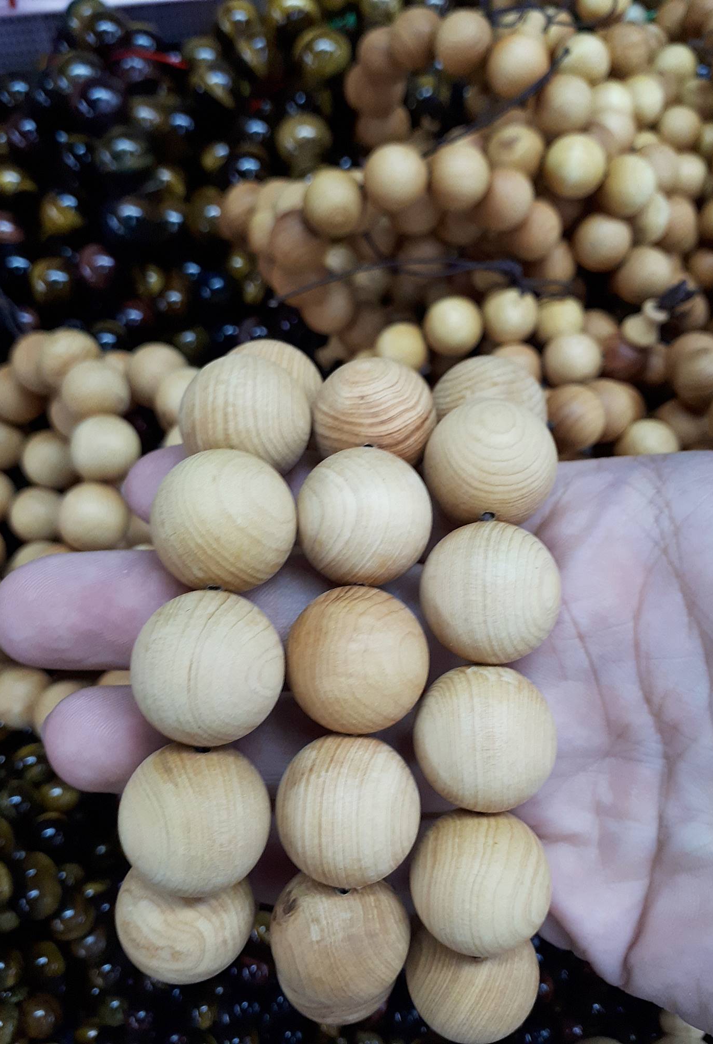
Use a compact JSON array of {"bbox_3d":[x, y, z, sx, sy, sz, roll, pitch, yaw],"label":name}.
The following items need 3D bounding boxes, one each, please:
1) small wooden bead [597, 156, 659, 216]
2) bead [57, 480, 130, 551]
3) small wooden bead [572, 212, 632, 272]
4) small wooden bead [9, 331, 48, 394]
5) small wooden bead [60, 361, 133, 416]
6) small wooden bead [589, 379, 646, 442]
[{"bbox_3d":[0.074,-0.092,0.222,0.016,0.016,0.016,0,58,0],"label":"small wooden bead"},{"bbox_3d":[-0.066,-0.001,0.205,0.017,0.017,0.017,0,57,0],"label":"bead"},{"bbox_3d":[0.069,-0.079,0.229,0.016,0.016,0.016,0,58,0],"label":"small wooden bead"},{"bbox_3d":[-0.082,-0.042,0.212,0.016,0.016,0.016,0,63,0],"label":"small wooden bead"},{"bbox_3d":[-0.067,-0.033,0.209,0.017,0.017,0.017,0,57,0],"label":"small wooden bead"},{"bbox_3d":[0.075,-0.032,0.236,0.017,0.017,0.017,0,57,0],"label":"small wooden bead"}]

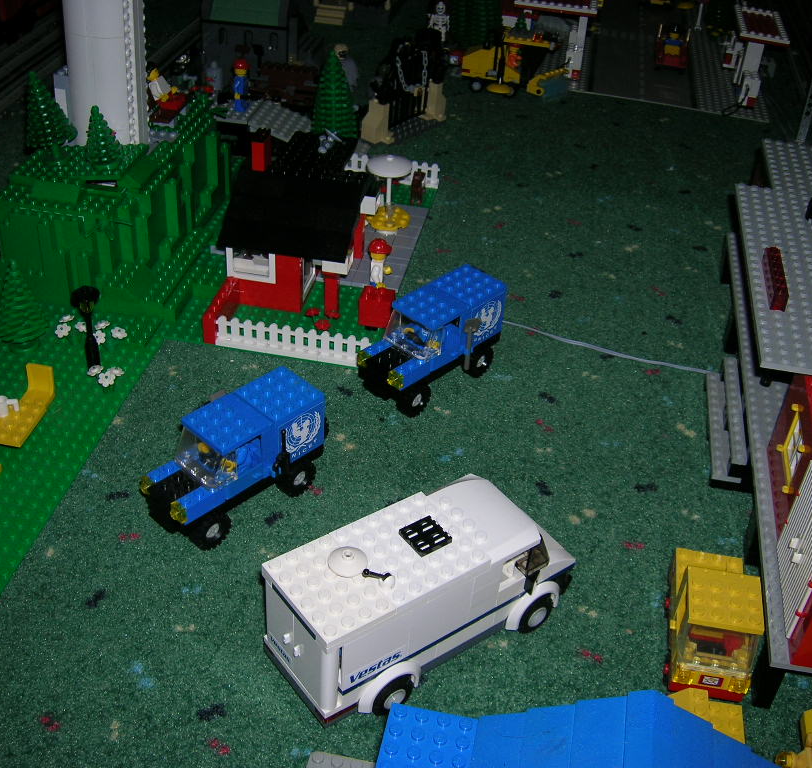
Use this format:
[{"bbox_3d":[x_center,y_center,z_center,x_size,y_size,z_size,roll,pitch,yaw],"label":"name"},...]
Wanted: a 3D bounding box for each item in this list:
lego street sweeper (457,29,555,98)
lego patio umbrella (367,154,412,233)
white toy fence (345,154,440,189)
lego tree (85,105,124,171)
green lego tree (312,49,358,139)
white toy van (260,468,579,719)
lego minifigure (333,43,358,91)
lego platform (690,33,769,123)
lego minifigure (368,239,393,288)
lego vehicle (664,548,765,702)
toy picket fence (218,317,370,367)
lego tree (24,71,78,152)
[{"bbox_3d":[0.106,-0.316,0.989,0.098,0.059,0.038,10,37,8],"label":"lego street sweeper"},{"bbox_3d":[-0.012,-0.137,0.720,0.033,0.059,0.033,4,37,0],"label":"lego patio umbrella"},{"bbox_3d":[-0.016,-0.170,0.794,0.086,0.018,0.008,9,37,7],"label":"white toy fence"},{"bbox_3d":[-0.195,-0.158,0.645,0.024,0.042,0.024,3,35,12],"label":"lego tree"},{"bbox_3d":[-0.059,-0.236,0.831,0.038,0.084,0.038,3,37,-2],"label":"green lego tree"},{"bbox_3d":[0.009,0.087,0.440,0.139,0.067,0.056,-21,44,-30],"label":"white toy van"},{"bbox_3d":[-0.058,-0.308,0.976,0.025,0.043,0.016,-13,40,-22],"label":"lego minifigure"},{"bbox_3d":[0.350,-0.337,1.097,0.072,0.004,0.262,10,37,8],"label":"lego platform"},{"bbox_3d":[-0.018,-0.074,0.646,0.015,0.042,0.024,9,37,7],"label":"lego minifigure"},{"bbox_3d":[0.134,0.098,0.439,0.034,0.042,0.073,9,37,7],"label":"lego vehicle"},{"bbox_3d":[-0.068,-0.026,0.606,0.097,0.020,0.008,9,37,7],"label":"toy picket fence"},{"bbox_3d":[-0.240,-0.180,0.672,0.037,0.060,0.037,3,35,12],"label":"lego tree"}]

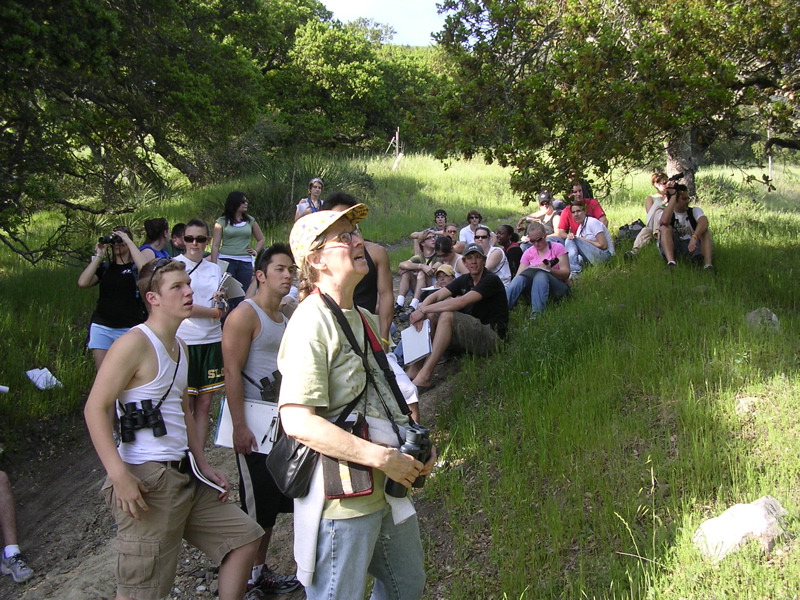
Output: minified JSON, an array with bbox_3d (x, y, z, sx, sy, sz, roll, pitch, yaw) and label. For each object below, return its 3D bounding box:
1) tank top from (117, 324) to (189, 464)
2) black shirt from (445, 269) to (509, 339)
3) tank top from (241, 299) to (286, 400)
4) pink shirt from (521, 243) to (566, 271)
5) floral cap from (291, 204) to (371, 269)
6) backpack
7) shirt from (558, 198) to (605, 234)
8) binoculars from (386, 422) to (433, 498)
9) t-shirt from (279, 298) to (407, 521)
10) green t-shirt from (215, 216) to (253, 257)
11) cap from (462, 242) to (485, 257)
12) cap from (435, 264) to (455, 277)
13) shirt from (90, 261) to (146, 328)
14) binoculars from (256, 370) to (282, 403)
[{"bbox_3d":[-0.948,0.360,3.350,0.320,0.530,0.220,-3,4,-43],"label":"tank top"},{"bbox_3d":[0.627,0.028,7.100,0.370,0.550,0.460,-15,11,-37],"label":"black shirt"},{"bbox_3d":[-0.669,0.283,4.400,0.230,0.560,0.330,3,4,43],"label":"tank top"},{"bbox_3d":[1.399,-0.344,8.500,0.440,0.450,0.300,1,3,22],"label":"pink shirt"},{"bbox_3d":[-0.211,-0.181,2.550,0.250,0.135,0.170,-29,-12,28],"label":"floral cap"},{"bbox_3d":[2.768,-0.831,10.500,0.370,0.320,0.270,0,1,14],"label":"backpack"},{"bbox_3d":[2.005,-0.856,9.700,0.500,0.500,0.320,1,3,27],"label":"shirt"},{"bbox_3d":[0.021,0.416,2.270,0.065,0.170,0.165,19,11,33],"label":"binoculars"},{"bbox_3d":[-0.152,0.286,2.450,0.290,0.610,0.450,1,1,37],"label":"t-shirt"},{"bbox_3d":[-1.649,-0.629,8.700,0.400,0.410,0.240,-1,3,-18],"label":"green t-shirt"},{"bbox_3d":[0.590,-0.401,7.050,0.180,0.130,0.250,1,3,12],"label":"cap"},{"bbox_3d":[0.422,-0.271,8.300,0.180,0.120,0.260,1,11,25],"label":"cap"},{"bbox_3d":[-2.160,-0.031,6.800,0.410,0.530,0.260,4,0,5],"label":"shirt"},{"bbox_3d":[-0.561,0.407,3.970,0.175,0.145,0.065,-28,15,-25],"label":"binoculars"}]

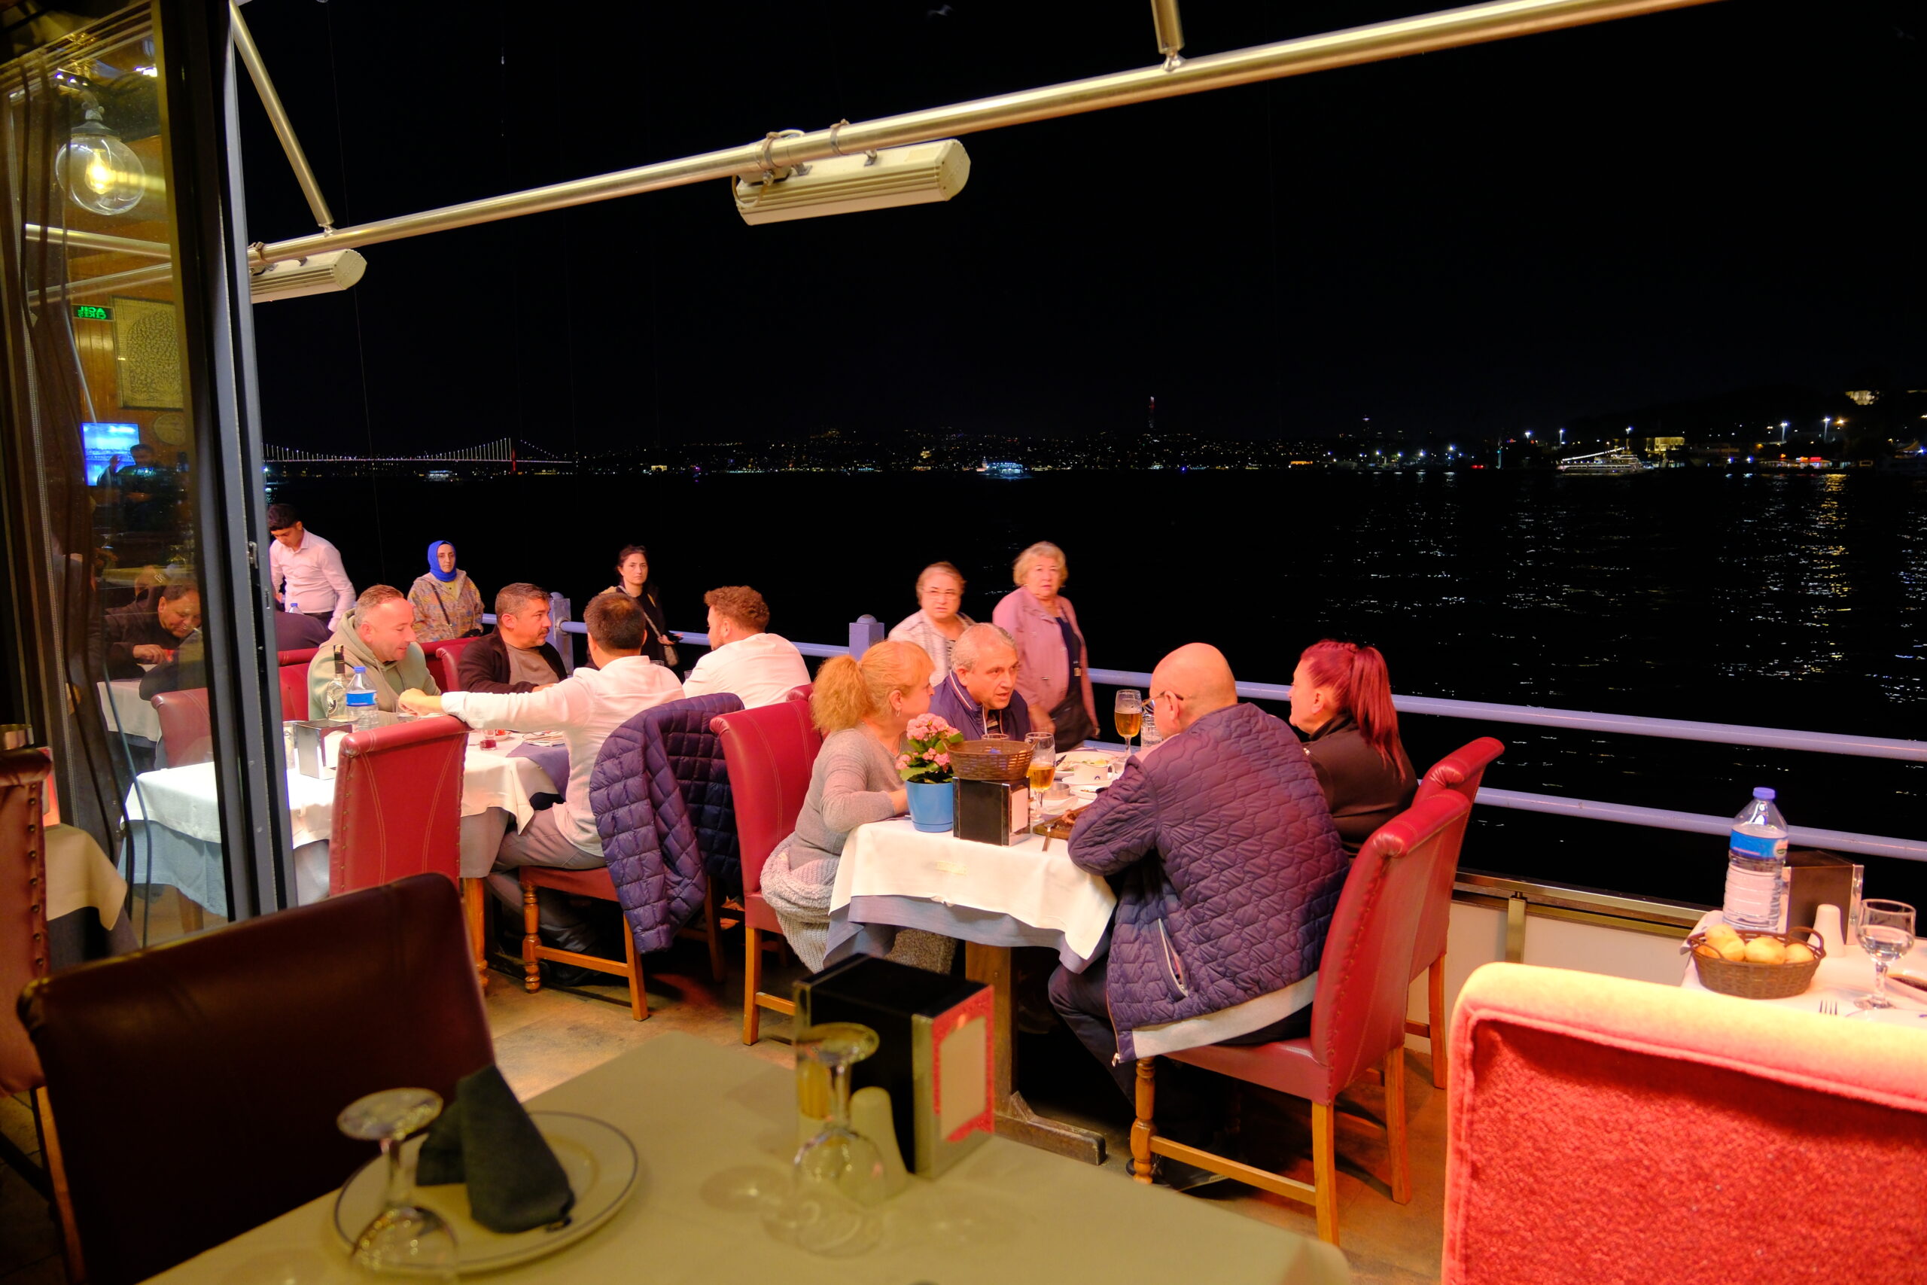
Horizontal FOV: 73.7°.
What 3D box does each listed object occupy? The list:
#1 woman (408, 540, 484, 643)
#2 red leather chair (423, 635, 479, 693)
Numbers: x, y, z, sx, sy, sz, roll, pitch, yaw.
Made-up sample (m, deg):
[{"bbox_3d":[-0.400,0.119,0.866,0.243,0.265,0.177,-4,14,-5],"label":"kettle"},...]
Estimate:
[{"bbox_3d":[-2.719,0.251,6.798,0.440,1.570,0.300,-6,9,-35],"label":"woman"},{"bbox_3d":[-1.968,0.511,5.768,0.580,1.010,0.460,4,9,31],"label":"red leather chair"}]

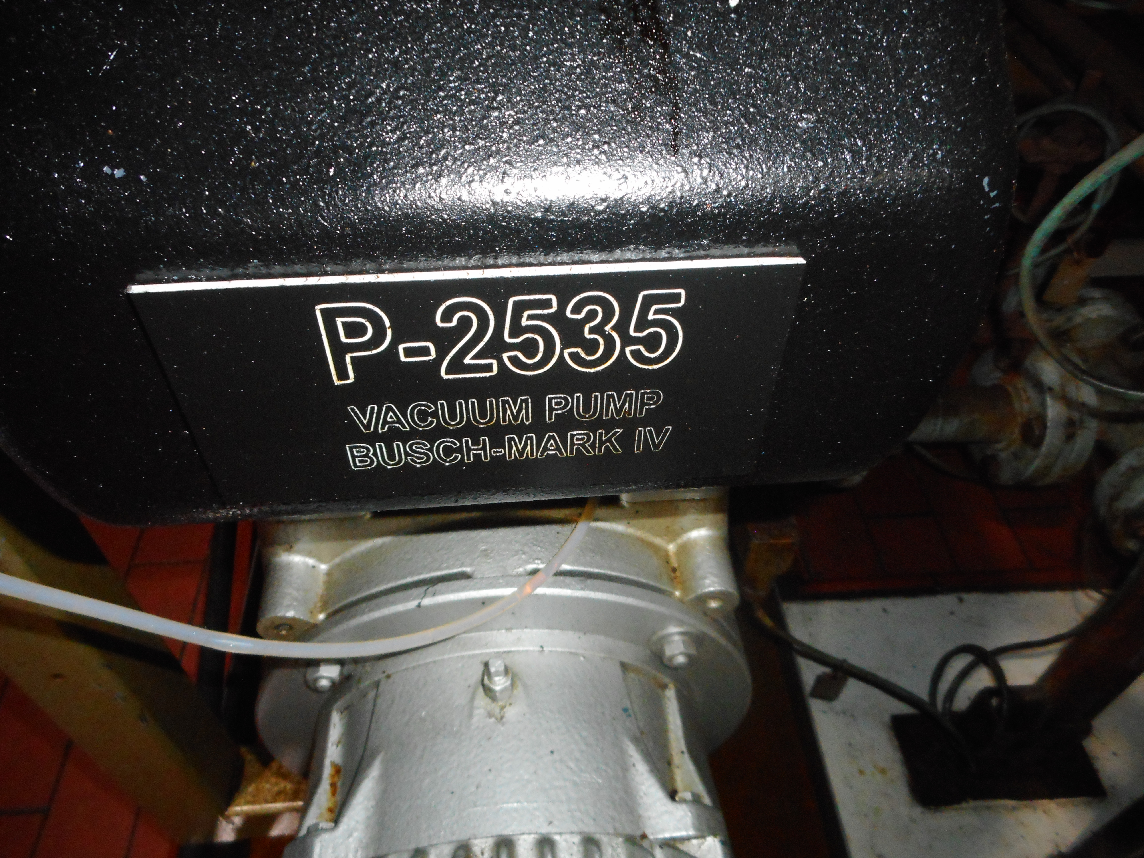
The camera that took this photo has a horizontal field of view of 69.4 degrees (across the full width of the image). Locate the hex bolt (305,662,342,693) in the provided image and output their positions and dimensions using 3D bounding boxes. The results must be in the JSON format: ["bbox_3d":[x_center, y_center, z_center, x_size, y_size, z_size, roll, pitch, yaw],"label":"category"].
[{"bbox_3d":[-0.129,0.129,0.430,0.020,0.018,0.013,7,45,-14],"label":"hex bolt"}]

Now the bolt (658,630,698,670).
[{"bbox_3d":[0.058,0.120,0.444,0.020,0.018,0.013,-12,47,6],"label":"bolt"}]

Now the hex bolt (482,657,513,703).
[{"bbox_3d":[-0.036,0.120,0.397,0.015,0.024,0.016,-4,47,-3],"label":"hex bolt"}]

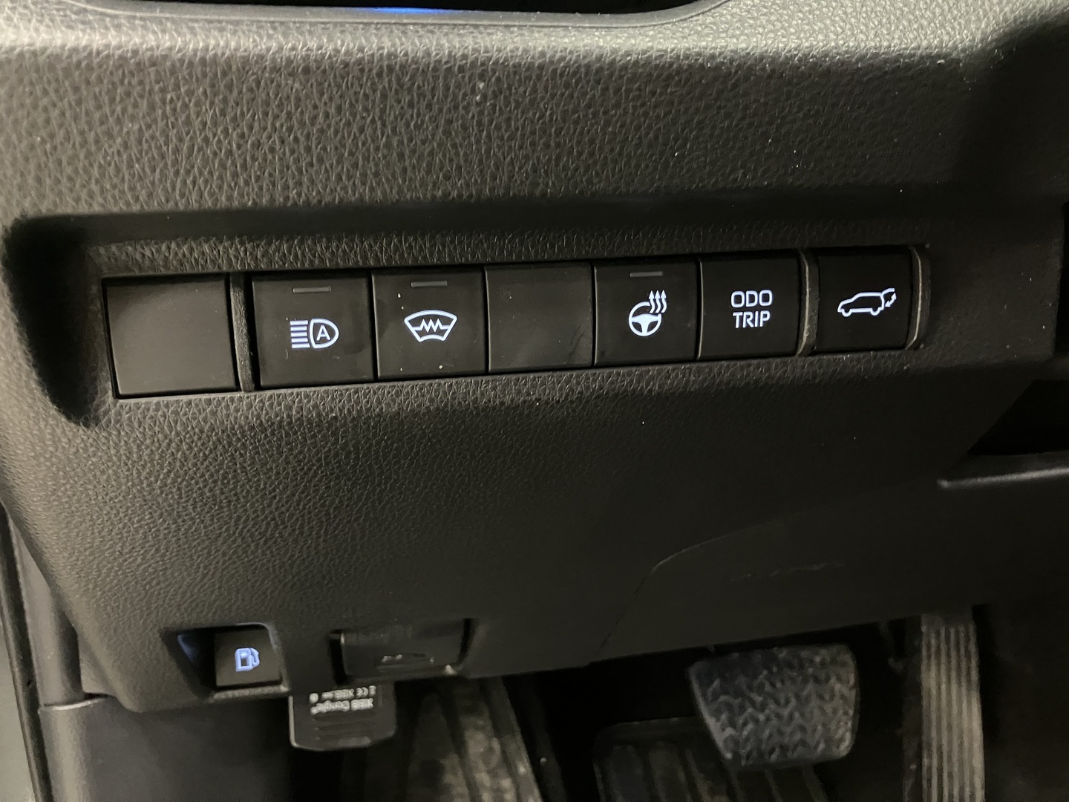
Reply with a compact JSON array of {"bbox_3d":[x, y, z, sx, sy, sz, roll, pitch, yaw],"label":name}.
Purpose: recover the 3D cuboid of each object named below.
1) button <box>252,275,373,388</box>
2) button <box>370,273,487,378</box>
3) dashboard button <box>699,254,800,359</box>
[{"bbox_3d":[-0.046,-0.015,0.183,0.023,0.022,0.009,-4,10,-9],"label":"button"},{"bbox_3d":[-0.023,-0.017,0.187,0.023,0.022,0.009,-4,10,-9],"label":"button"},{"bbox_3d":[0.048,-0.021,0.198,0.023,0.022,0.009,-4,10,-9],"label":"dashboard button"}]

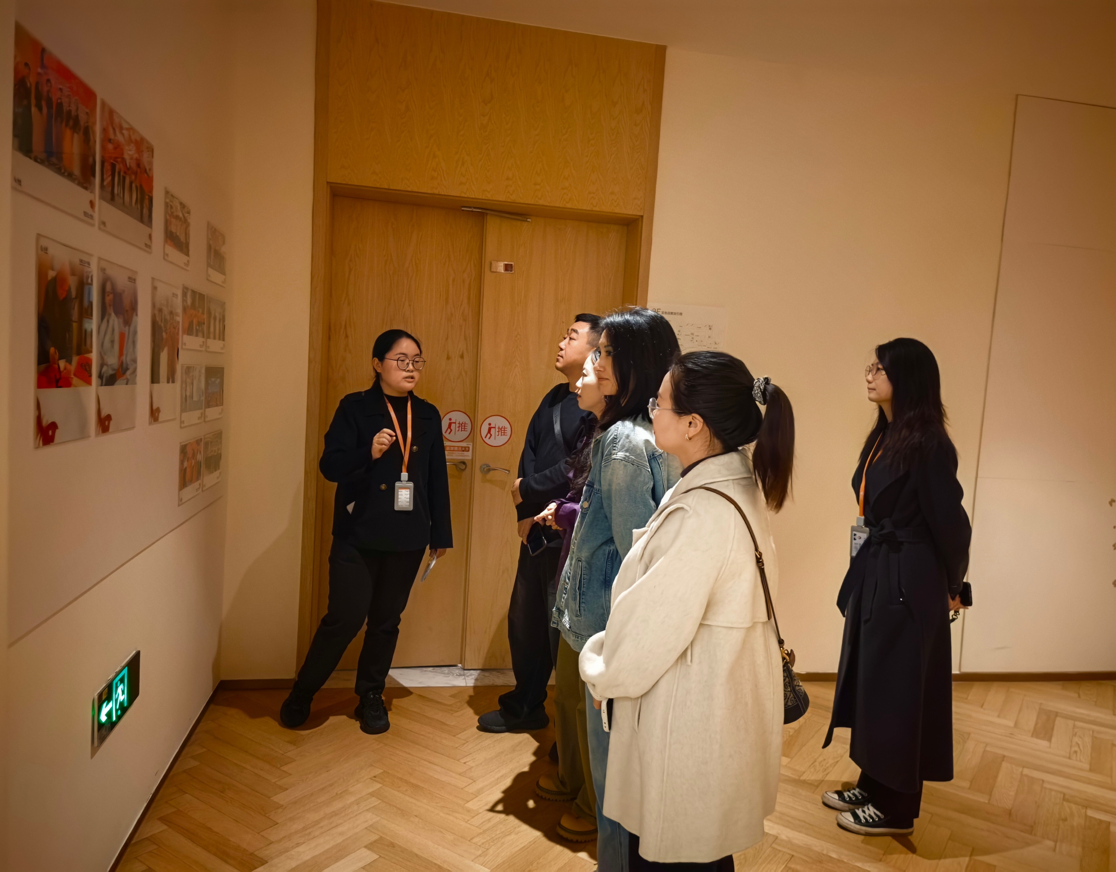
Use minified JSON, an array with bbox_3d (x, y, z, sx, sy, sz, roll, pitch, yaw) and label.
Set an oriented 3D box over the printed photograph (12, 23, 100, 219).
[{"bbox_3d":[-1.037,-0.626,1.679,0.010,0.299,0.404,3,4,-11],"label":"printed photograph"}]

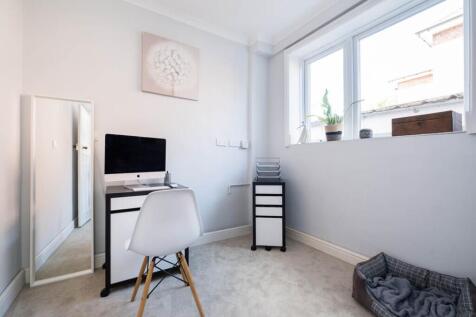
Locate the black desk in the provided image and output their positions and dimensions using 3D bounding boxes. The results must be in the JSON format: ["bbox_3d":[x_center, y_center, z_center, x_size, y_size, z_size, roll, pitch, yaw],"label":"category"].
[{"bbox_3d":[-0.829,0.638,1.823,0.620,0.750,0.490,0,0,-31],"label":"black desk"}]

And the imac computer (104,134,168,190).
[{"bbox_3d":[-0.910,0.038,1.788,0.170,0.450,0.528,0,0,38],"label":"imac computer"}]

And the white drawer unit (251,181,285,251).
[{"bbox_3d":[0.362,0.642,2.419,0.350,0.750,0.500,0,0,5],"label":"white drawer unit"}]

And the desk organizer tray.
[{"bbox_3d":[0.362,0.127,2.409,0.260,0.280,0.320,0,0,5],"label":"desk organizer tray"}]

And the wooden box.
[{"bbox_3d":[1.435,-0.245,1.526,0.190,0.144,0.344,0,0,-31],"label":"wooden box"}]

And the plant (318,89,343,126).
[{"bbox_3d":[1.015,-0.558,2.178,0.170,0.377,0.190,0,0,-31],"label":"plant"}]

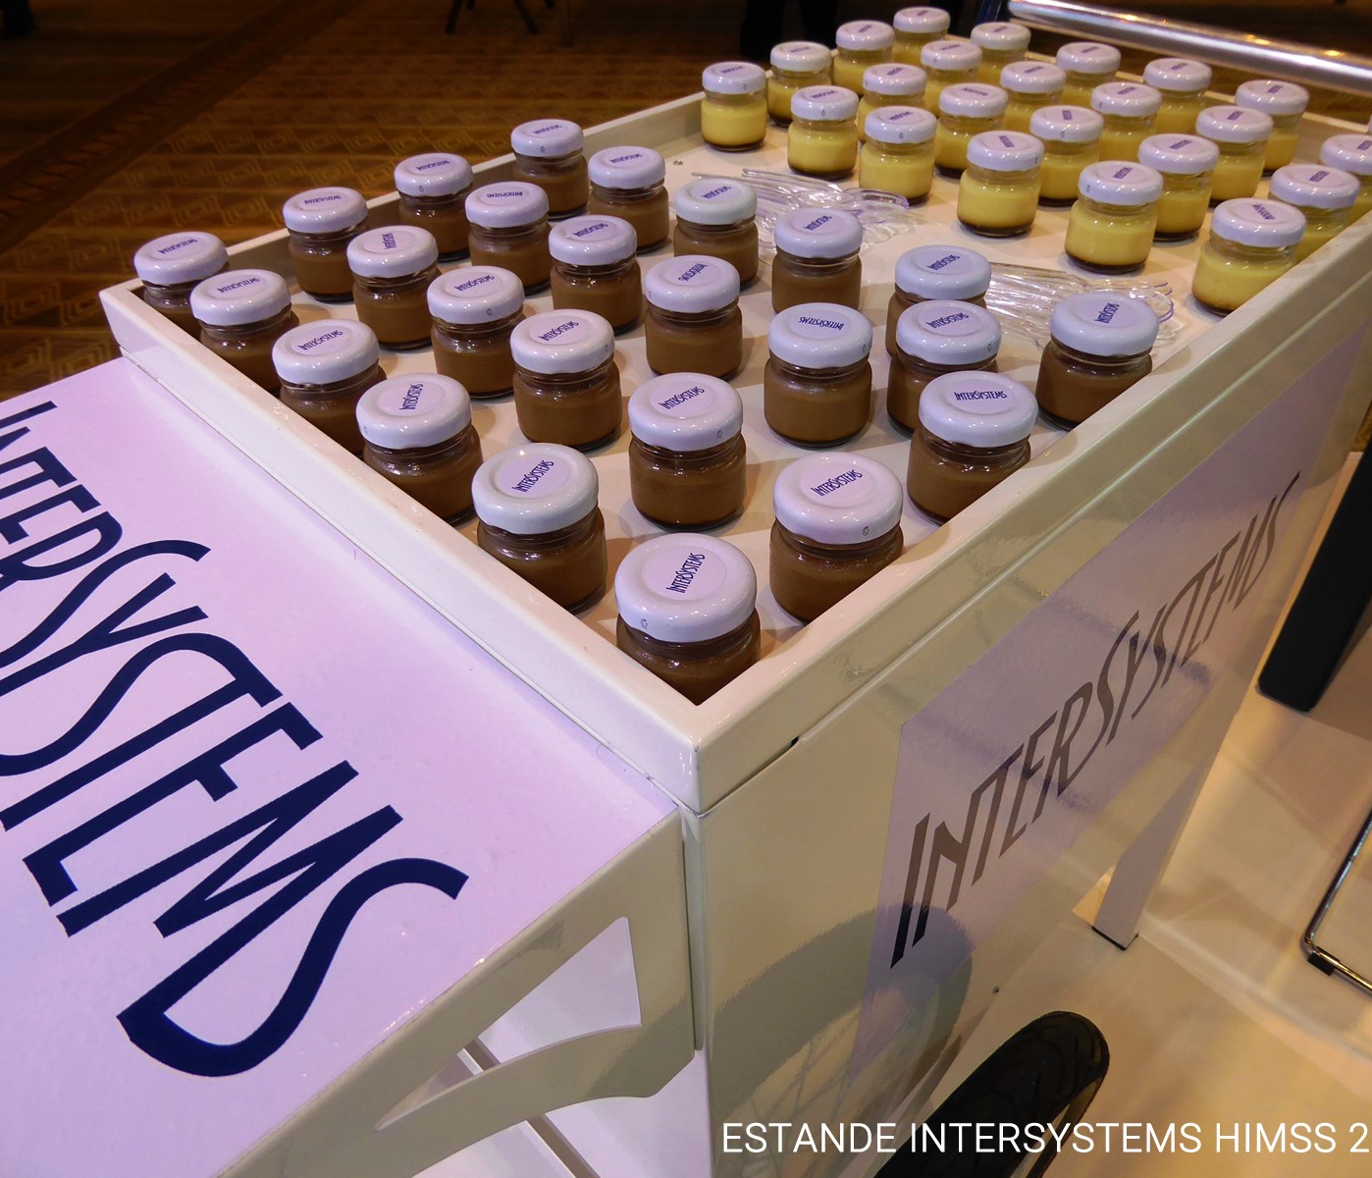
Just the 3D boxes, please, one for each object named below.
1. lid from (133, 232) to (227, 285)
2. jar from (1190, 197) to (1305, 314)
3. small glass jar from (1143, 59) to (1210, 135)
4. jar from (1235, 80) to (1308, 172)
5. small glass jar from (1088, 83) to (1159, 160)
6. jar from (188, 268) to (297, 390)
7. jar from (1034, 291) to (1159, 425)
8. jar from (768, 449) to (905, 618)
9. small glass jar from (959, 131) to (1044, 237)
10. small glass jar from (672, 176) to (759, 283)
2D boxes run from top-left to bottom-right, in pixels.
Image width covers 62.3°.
[{"bbox_3d":[-0.256,-0.168,0.575,0.045,0.010,0.045,-1,39,1],"label":"lid"},{"bbox_3d":[0.307,-0.180,0.619,0.048,0.052,0.048,-1,39,1],"label":"jar"},{"bbox_3d":[0.365,-0.365,0.853,0.048,0.054,0.048,-1,38,1],"label":"small glass jar"},{"bbox_3d":[0.393,-0.313,0.771,0.047,0.051,0.047,17,42,20],"label":"jar"},{"bbox_3d":[0.301,-0.318,0.786,0.047,0.052,0.047,-1,39,1],"label":"small glass jar"},{"bbox_3d":[-0.216,-0.127,0.564,0.047,0.052,0.047,-1,39,1],"label":"jar"},{"bbox_3d":[0.192,-0.105,0.529,0.048,0.052,0.048,-1,39,1],"label":"jar"},{"bbox_3d":[0.056,-0.018,0.423,0.048,0.054,0.048,-1,38,1],"label":"jar"},{"bbox_3d":[0.197,-0.253,0.708,0.047,0.052,0.047,-1,39,1],"label":"small glass jar"},{"bbox_3d":[0.017,-0.203,0.651,0.047,0.052,0.047,-1,39,1],"label":"small glass jar"}]

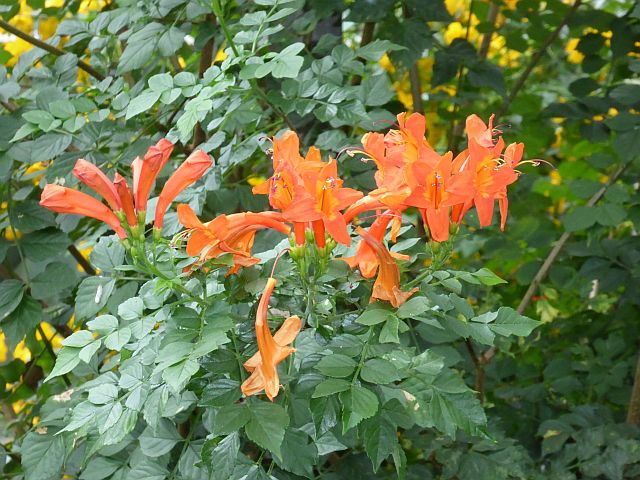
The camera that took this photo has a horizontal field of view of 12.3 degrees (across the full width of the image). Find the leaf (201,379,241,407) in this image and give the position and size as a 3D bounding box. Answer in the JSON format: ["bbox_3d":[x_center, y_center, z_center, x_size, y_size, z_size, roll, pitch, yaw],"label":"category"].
[{"bbox_3d":[-0.049,0.075,1.450,0.021,0.004,0.017,-27,48,-17],"label":"leaf"}]

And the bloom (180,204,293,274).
[{"bbox_3d":[-0.046,0.000,1.580,0.057,0.037,0.038,-2,6,-18],"label":"bloom"}]

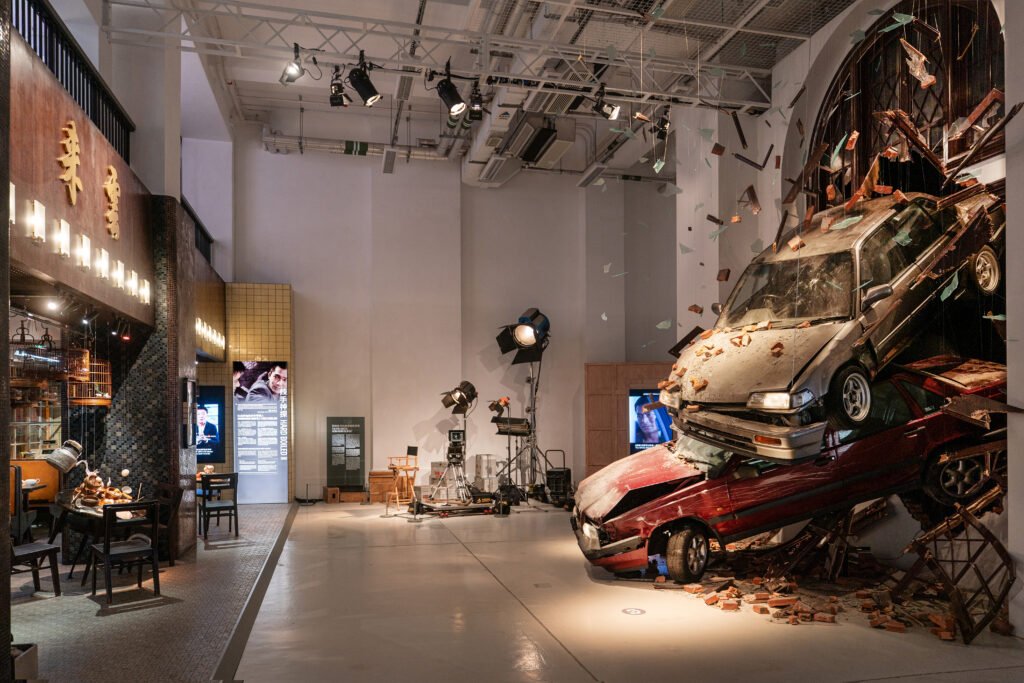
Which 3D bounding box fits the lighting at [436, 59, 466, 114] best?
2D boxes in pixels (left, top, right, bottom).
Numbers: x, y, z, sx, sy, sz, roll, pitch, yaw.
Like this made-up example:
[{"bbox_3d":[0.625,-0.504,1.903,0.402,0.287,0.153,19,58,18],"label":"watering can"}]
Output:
[{"bbox_3d":[-0.700,-2.953,8.300,0.300,0.520,0.270,-28,-9,10],"label":"lighting"}]

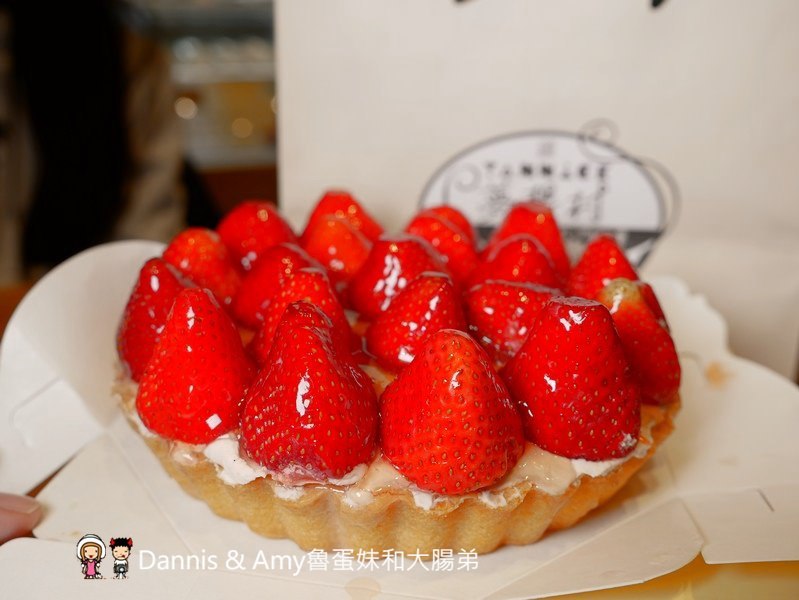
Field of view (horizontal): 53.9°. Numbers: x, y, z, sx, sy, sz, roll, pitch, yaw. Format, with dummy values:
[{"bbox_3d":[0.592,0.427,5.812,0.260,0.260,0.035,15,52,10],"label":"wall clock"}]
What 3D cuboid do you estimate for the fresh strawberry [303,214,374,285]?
[{"bbox_3d":[-0.022,-0.018,0.285,0.026,0.025,0.026,1,21,0],"label":"fresh strawberry"}]

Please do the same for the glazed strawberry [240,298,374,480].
[{"bbox_3d":[-0.020,0.019,0.175,0.031,0.037,0.031,1,21,0],"label":"glazed strawberry"}]

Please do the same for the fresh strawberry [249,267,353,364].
[{"bbox_3d":[-0.028,0.008,0.219,0.030,0.035,0.030,1,21,0],"label":"fresh strawberry"}]

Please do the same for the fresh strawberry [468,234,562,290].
[{"bbox_3d":[0.038,-0.007,0.253,0.029,0.030,0.029,1,21,0],"label":"fresh strawberry"}]

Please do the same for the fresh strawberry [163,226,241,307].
[{"bbox_3d":[-0.067,-0.011,0.265,0.026,0.027,0.026,1,21,0],"label":"fresh strawberry"}]

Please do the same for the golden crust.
[{"bbox_3d":[0.000,0.022,0.247,0.170,0.023,0.170,1,21,0],"label":"golden crust"}]

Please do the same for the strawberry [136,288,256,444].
[{"bbox_3d":[-0.051,0.015,0.198,0.030,0.037,0.030,3,21,-1],"label":"strawberry"}]

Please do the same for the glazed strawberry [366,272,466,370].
[{"bbox_3d":[0.005,0.005,0.225,0.029,0.027,0.029,1,21,0],"label":"glazed strawberry"}]

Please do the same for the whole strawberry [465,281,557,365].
[{"bbox_3d":[0.035,0.007,0.234,0.032,0.028,0.032,4,21,-1],"label":"whole strawberry"}]

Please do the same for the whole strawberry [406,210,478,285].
[{"bbox_3d":[0.015,-0.016,0.284,0.028,0.034,0.028,-2,21,1],"label":"whole strawberry"}]

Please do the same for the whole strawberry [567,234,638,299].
[{"bbox_3d":[0.069,-0.008,0.263,0.025,0.028,0.025,1,21,0],"label":"whole strawberry"}]

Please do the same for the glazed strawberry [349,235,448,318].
[{"bbox_3d":[-0.001,-0.008,0.256,0.031,0.026,0.031,1,21,0],"label":"glazed strawberry"}]

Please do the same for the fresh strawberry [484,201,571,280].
[{"bbox_3d":[0.046,-0.019,0.277,0.030,0.033,0.030,1,21,0],"label":"fresh strawberry"}]

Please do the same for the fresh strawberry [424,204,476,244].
[{"bbox_3d":[0.017,-0.023,0.302,0.026,0.028,0.026,1,21,0],"label":"fresh strawberry"}]

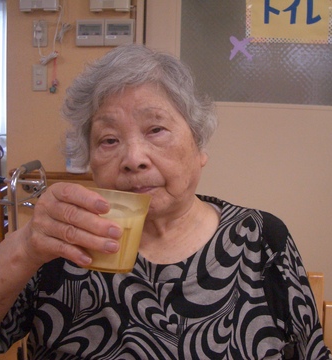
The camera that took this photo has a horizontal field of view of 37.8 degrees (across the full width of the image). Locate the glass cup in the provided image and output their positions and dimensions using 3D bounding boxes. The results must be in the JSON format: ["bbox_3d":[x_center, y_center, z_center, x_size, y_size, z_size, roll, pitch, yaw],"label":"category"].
[{"bbox_3d":[-0.057,0.051,0.505,0.075,0.081,0.075,8,-3,0],"label":"glass cup"}]

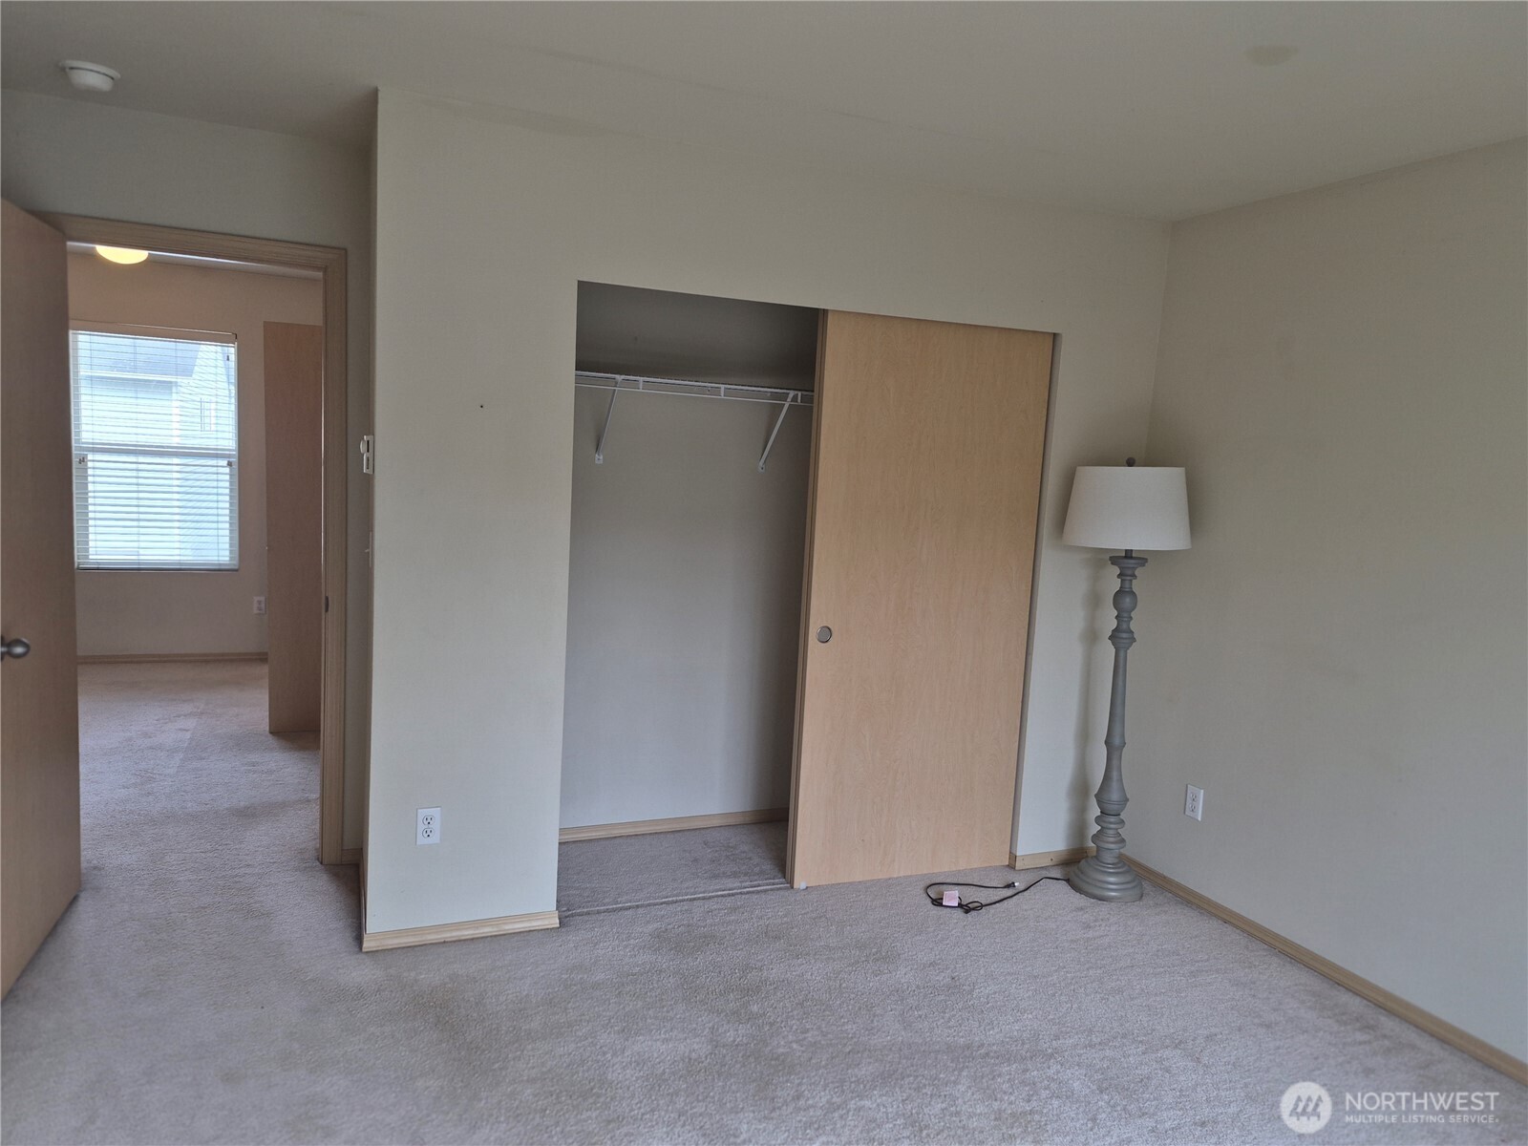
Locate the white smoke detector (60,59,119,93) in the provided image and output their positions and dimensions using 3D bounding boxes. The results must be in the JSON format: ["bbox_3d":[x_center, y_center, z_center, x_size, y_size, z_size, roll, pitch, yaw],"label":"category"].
[{"bbox_3d":[-1.825,-1.346,2.756,0.133,0.050,0.133,0,7,-23],"label":"white smoke detector"}]

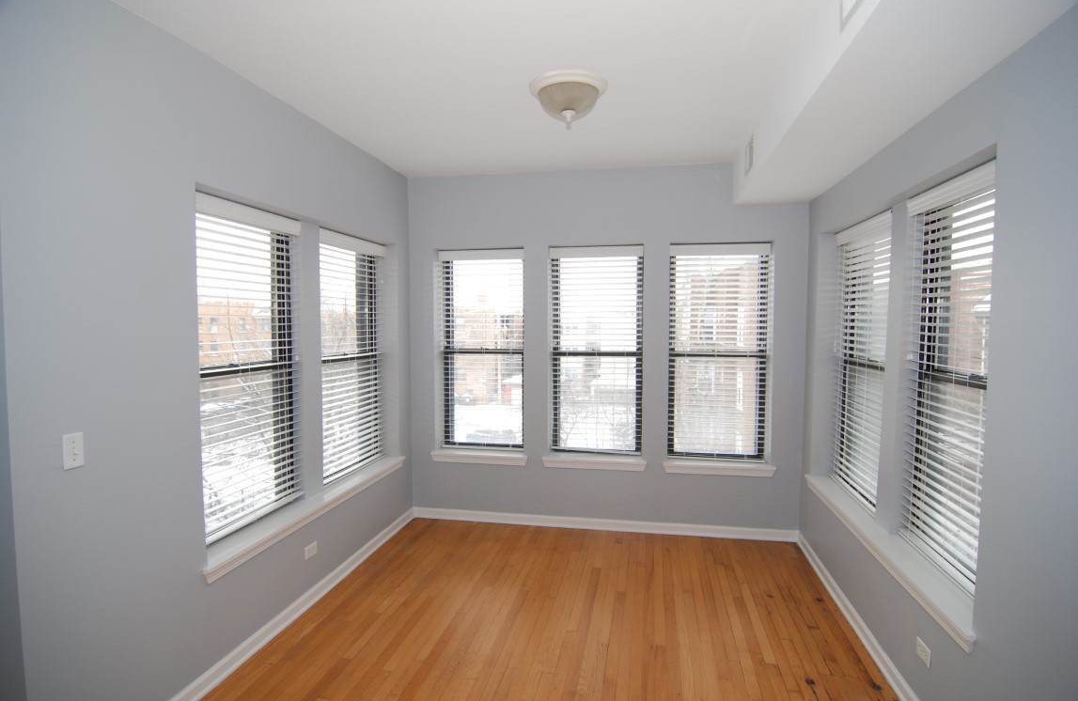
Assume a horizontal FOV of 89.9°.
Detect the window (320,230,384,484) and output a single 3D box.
[{"bbox_3d":[-1.324,0.029,3.824,0.111,1.652,0.896,1,3,11],"label":"window"}]

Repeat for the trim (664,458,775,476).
[{"bbox_3d":[1.353,0.895,4.095,0.808,0.090,0.149,1,3,10],"label":"trim"}]

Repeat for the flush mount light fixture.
[{"bbox_3d":[0.146,-1.191,2.655,0.378,0.210,0.378,1,3,11],"label":"flush mount light fixture"}]

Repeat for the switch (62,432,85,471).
[{"bbox_3d":[-1.573,0.340,1.828,0.012,0.115,0.070,1,3,11],"label":"switch"}]

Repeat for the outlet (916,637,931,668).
[{"bbox_3d":[1.559,1.227,2.192,0.010,0.071,0.115,1,3,11],"label":"outlet"}]

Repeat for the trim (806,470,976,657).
[{"bbox_3d":[1.732,0.964,2.765,0.166,0.095,1.975,1,3,11],"label":"trim"}]

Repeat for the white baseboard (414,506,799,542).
[{"bbox_3d":[0.438,1.372,4.245,3.010,0.103,0.020,1,3,10],"label":"white baseboard"}]

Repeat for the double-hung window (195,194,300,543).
[{"bbox_3d":[-1.526,0.085,2.829,0.111,1.652,0.838,1,3,11],"label":"double-hung window"}]

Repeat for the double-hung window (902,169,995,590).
[{"bbox_3d":[1.742,0.119,2.249,0.111,1.652,0.863,1,3,11],"label":"double-hung window"}]

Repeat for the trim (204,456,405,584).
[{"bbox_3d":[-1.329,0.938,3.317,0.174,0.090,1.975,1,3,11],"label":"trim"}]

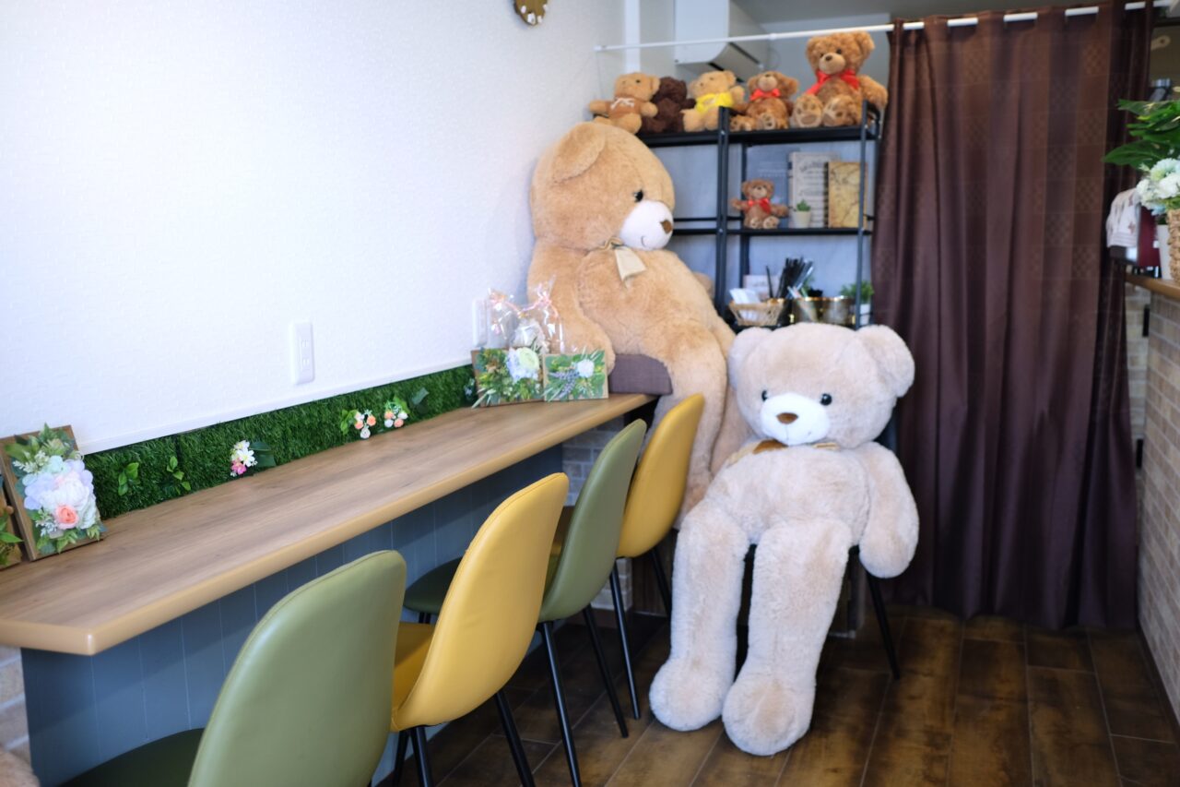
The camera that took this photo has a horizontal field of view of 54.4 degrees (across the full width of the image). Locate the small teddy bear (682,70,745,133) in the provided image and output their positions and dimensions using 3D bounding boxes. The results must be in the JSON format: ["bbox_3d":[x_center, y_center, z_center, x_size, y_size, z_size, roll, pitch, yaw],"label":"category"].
[{"bbox_3d":[0.394,-0.936,3.672,0.190,0.190,0.160,3,8,26],"label":"small teddy bear"}]

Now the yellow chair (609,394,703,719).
[{"bbox_3d":[0.028,0.418,3.199,0.530,0.827,0.450,2,8,20],"label":"yellow chair"}]

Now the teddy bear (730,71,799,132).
[{"bbox_3d":[0.551,-0.922,3.617,0.195,0.190,0.160,2,8,19],"label":"teddy bear"}]

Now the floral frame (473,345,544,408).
[{"bbox_3d":[-0.212,-0.044,3.180,0.205,0.150,0.060,-7,-5,-40],"label":"floral frame"}]

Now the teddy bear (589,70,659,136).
[{"bbox_3d":[0.114,-0.952,3.771,0.225,0.195,0.155,3,8,25],"label":"teddy bear"}]

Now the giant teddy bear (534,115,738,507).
[{"bbox_3d":[0.136,-0.179,3.470,0.610,1.250,0.520,4,8,31],"label":"giant teddy bear"}]

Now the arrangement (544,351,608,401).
[{"bbox_3d":[-0.037,-0.046,3.245,0.180,0.135,0.055,-2,-1,-13],"label":"arrangement"}]

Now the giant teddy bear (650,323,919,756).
[{"bbox_3d":[0.536,0.336,3.012,0.620,1.020,0.600,3,8,26],"label":"giant teddy bear"}]

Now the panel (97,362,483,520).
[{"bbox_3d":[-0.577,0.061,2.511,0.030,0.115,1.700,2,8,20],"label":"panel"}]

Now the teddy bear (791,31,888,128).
[{"bbox_3d":[0.768,-0.966,3.533,0.280,0.295,0.230,2,8,24],"label":"teddy bear"}]

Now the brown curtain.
[{"bbox_3d":[1.320,-0.215,3.629,0.800,1.920,0.110,2,8,20],"label":"brown curtain"}]

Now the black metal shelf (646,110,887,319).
[{"bbox_3d":[0.480,-0.083,3.784,0.880,1.665,0.270,2,8,20],"label":"black metal shelf"}]

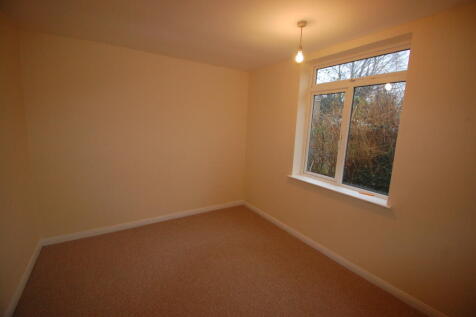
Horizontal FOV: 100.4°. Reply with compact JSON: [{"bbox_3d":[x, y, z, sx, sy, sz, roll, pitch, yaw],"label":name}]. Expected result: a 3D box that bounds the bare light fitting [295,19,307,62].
[{"bbox_3d":[0.562,-1.045,1.785,0.086,0.340,0.086,5,9,17],"label":"bare light fitting"}]

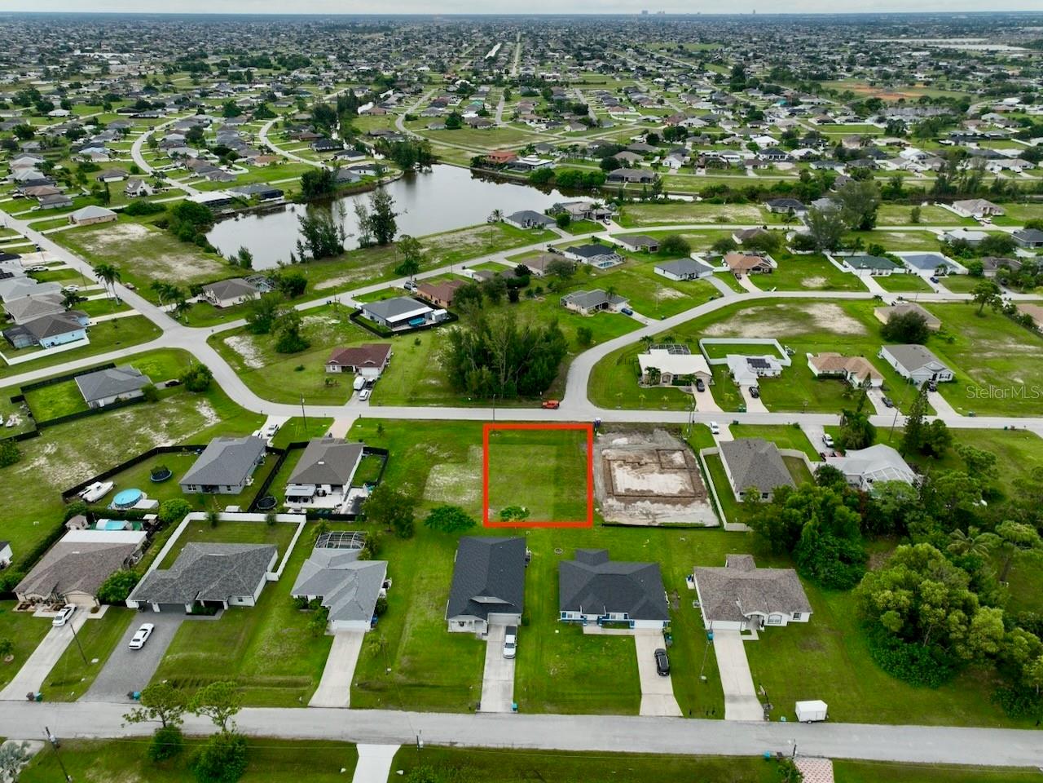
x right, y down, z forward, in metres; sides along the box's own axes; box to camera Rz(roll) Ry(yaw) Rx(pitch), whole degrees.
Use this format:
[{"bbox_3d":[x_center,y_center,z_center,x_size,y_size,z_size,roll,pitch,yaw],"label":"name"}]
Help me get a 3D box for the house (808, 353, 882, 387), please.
[{"bbox_3d":[92.815,-7.305,208.909,17.280,5.200,17.040,1,28,2],"label":"house"}]

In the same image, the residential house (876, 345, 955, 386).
[{"bbox_3d":[113.900,-8.732,207.505,13.000,5.200,20.000,1,28,1],"label":"residential house"}]

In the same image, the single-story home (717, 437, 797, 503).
[{"bbox_3d":[54.000,17.040,166.030,13.570,5.400,20.710,1,28,3],"label":"single-story home"}]

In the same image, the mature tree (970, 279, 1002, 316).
[{"bbox_3d":[157.000,-31.269,243.784,9.000,11.300,9.000,1,28,1],"label":"mature tree"}]

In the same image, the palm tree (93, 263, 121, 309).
[{"bbox_3d":[-147.744,-38.074,258.954,8.500,13.000,8.500,0,28,0],"label":"palm tree"}]

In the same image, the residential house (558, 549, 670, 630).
[{"bbox_3d":[15.800,33.513,126.792,18.200,5.600,17.600,1,28,1],"label":"residential house"}]

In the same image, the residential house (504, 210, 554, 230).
[{"bbox_3d":[4.460,-83.802,353.702,18.300,5.600,19.270,-15,31,-26],"label":"residential house"}]

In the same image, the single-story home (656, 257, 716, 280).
[{"bbox_3d":[66.010,-50.100,292.800,18.090,5.400,13.270,-14,31,-25],"label":"single-story home"}]

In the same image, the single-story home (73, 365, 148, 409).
[{"bbox_3d":[-112.734,-2.448,200.117,16.600,4.800,18.110,-19,33,-32],"label":"single-story home"}]

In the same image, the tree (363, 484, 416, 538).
[{"bbox_3d":[-26.200,23.440,142.283,9.300,9.000,9.300,1,28,1],"label":"tree"}]

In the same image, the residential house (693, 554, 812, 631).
[{"bbox_3d":[41.650,35.450,131.400,19.200,5.300,16.690,0,28,1],"label":"residential house"}]

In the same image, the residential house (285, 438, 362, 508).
[{"bbox_3d":[-43.200,16.137,160.136,12.900,5.300,21.600,1,28,1],"label":"residential house"}]

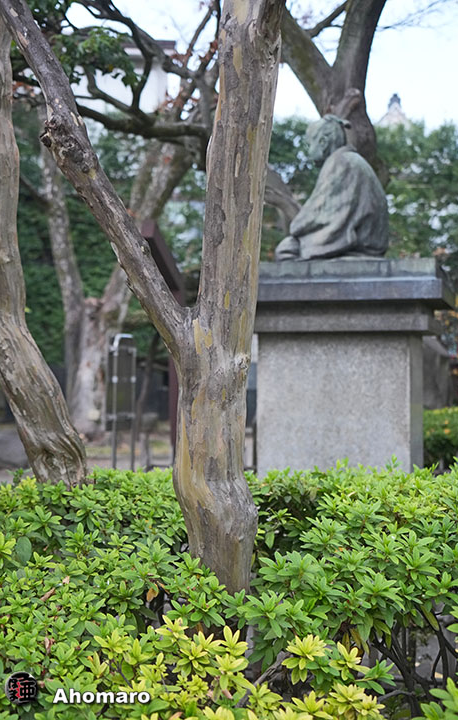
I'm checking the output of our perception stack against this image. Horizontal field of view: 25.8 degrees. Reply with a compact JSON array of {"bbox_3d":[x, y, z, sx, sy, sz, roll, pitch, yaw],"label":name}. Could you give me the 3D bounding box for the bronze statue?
[{"bbox_3d":[0.656,-1.104,6.400,0.690,0.920,0.640,0,0,17],"label":"bronze statue"}]

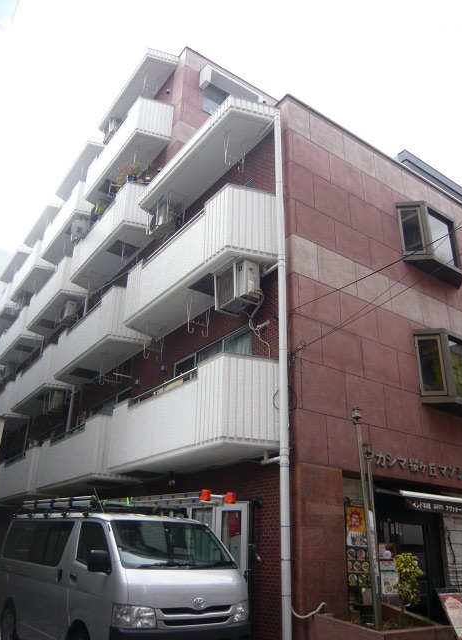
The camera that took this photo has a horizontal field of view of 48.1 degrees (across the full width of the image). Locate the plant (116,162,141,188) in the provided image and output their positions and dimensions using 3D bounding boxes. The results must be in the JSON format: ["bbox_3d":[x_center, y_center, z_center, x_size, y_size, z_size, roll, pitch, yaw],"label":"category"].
[{"bbox_3d":[-2.466,-3.559,12.578,0.460,0.620,0.460,1,-25,1],"label":"plant"}]

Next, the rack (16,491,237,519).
[{"bbox_3d":[-1.768,2.632,7.351,1.420,0.280,4.100,19,-28,-33],"label":"rack"}]

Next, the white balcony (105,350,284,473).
[{"bbox_3d":[-0.838,1.831,8.932,0.958,1.287,4.261,18,-30,-31],"label":"white balcony"}]

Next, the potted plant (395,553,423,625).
[{"bbox_3d":[1.816,2.739,5.282,0.290,0.680,0.280,-6,-26,16],"label":"potted plant"}]

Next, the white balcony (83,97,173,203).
[{"bbox_3d":[-3.006,-4.649,14.812,0.874,1.315,3.990,18,-30,-31],"label":"white balcony"}]

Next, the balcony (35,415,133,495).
[{"bbox_3d":[-3.514,3.355,12.340,0.958,1.287,4.215,18,-30,-31],"label":"balcony"}]

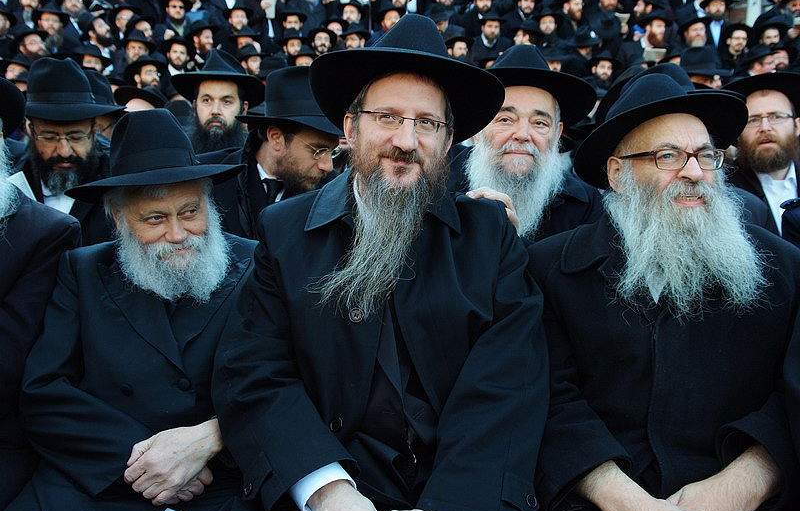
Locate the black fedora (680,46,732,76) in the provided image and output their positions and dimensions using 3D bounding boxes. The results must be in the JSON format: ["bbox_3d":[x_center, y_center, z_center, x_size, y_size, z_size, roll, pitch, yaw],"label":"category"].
[{"bbox_3d":[1.857,-1.177,4.700,0.330,0.150,0.300,8,7,36],"label":"black fedora"}]

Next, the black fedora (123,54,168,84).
[{"bbox_3d":[-1.834,-1.348,5.600,0.320,0.140,0.350,-2,-1,-37],"label":"black fedora"}]

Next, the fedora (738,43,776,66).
[{"bbox_3d":[3.065,-1.736,6.700,0.330,0.140,0.300,-15,0,12],"label":"fedora"}]

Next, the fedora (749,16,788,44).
[{"bbox_3d":[3.526,-2.151,7.400,0.330,0.145,0.355,-1,-5,9],"label":"fedora"}]

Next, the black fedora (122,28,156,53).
[{"bbox_3d":[-2.412,-1.995,7.200,0.320,0.145,0.350,6,9,-8],"label":"black fedora"}]

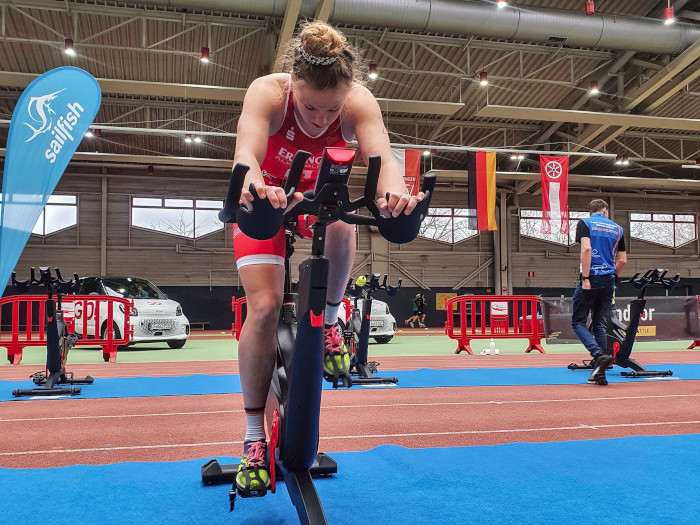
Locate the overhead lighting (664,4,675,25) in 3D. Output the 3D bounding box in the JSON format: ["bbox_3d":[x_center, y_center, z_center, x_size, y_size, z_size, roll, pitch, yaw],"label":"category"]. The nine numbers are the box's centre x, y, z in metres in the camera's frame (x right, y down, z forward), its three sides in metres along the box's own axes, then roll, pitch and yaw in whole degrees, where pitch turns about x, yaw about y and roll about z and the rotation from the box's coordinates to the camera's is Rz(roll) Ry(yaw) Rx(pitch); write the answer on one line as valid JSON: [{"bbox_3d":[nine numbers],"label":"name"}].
[{"bbox_3d":[7.899,-6.095,13.000,0.220,0.360,0.220,0,-6,0],"label":"overhead lighting"}]

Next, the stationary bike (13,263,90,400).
[{"bbox_3d":[-2.599,0.606,4.711,0.560,1.070,1.090,2,-6,-17],"label":"stationary bike"}]

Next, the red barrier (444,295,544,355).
[{"bbox_3d":[2.548,1.077,9.132,2.000,1.000,0.550,1,-6,-10],"label":"red barrier"}]

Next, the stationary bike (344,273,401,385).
[{"bbox_3d":[0.142,0.664,5.406,0.560,1.070,1.090,1,-6,-9],"label":"stationary bike"}]

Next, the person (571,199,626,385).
[{"bbox_3d":[2.373,0.273,5.103,0.490,1.760,0.380,1,-6,-11],"label":"person"}]

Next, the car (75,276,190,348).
[{"bbox_3d":[-4.831,1.084,11.486,2.695,1.555,1.663,-5,-8,41],"label":"car"}]

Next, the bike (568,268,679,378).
[{"bbox_3d":[3.046,0.698,5.877,0.560,1.070,1.090,1,-6,-15],"label":"bike"}]

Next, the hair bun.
[{"bbox_3d":[-0.082,-0.663,1.560,0.120,0.095,0.105,0,-6,-5],"label":"hair bun"}]

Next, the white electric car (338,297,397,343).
[{"bbox_3d":[-0.156,1.260,13.396,1.663,1.555,2.695,4,-7,-35],"label":"white electric car"}]

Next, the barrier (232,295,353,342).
[{"bbox_3d":[-0.958,1.070,8.885,2.000,1.000,0.550,1,-6,-10],"label":"barrier"}]

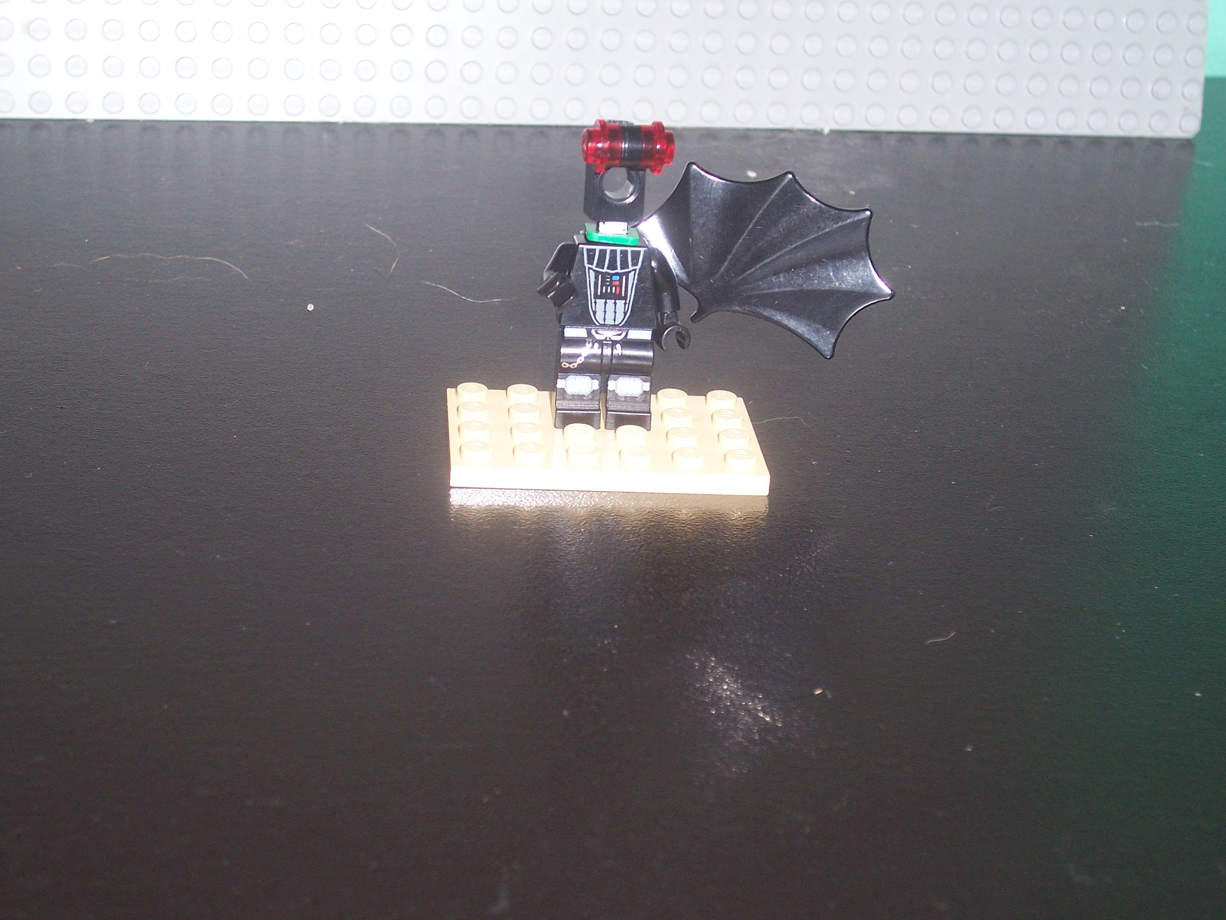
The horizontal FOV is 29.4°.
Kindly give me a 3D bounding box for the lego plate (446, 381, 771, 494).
[{"bbox_3d":[-0.002,-0.004,0.363,0.048,0.005,0.032,2,23,-6],"label":"lego plate"}]

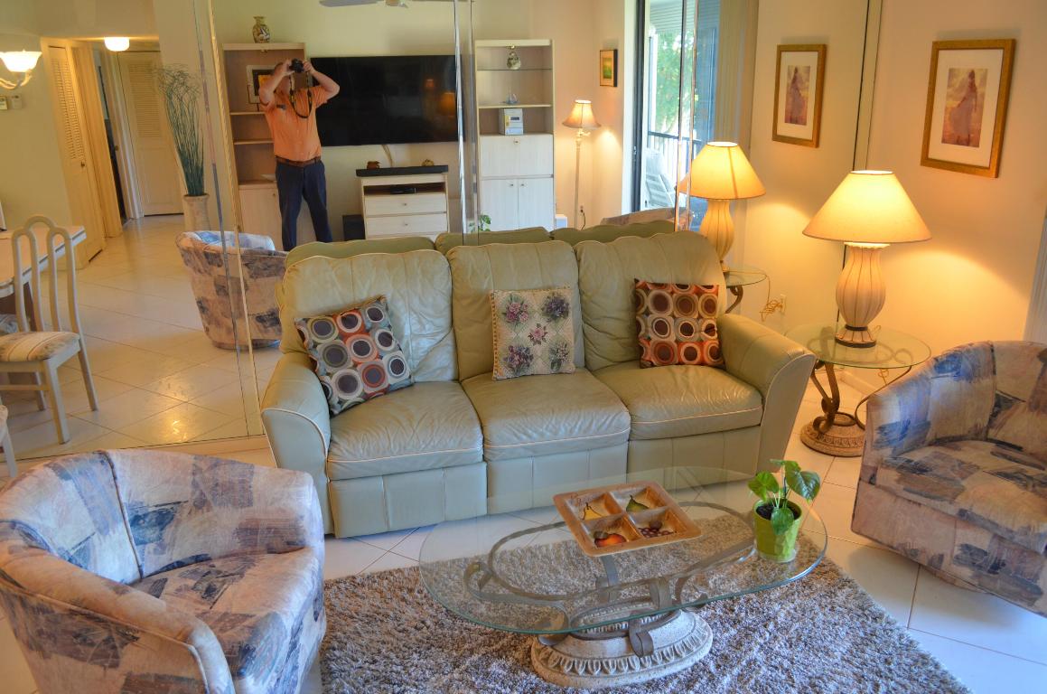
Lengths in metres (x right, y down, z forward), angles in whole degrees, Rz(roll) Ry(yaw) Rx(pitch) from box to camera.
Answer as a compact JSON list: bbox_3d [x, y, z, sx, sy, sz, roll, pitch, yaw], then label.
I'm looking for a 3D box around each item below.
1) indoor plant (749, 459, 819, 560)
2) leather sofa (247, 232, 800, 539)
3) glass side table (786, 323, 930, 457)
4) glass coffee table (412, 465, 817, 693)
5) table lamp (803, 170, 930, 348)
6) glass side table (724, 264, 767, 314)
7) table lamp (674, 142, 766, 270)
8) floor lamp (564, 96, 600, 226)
[{"bbox_3d":[0.667,0.410,2.032,0.215,0.265,0.200,-6,20,-14],"label":"indoor plant"},{"bbox_3d":[0.059,0.058,3.273,2.180,0.910,0.830,-6,20,-14],"label":"leather sofa"},{"bbox_3d":[1.445,0.197,3.486,0.620,0.475,0.620,-6,20,-14],"label":"glass side table"},{"bbox_3d":[0.290,0.694,2.211,1.160,0.385,0.690,-7,20,-16],"label":"glass coffee table"},{"bbox_3d":[1.440,-0.373,3.324,0.525,0.745,0.525,-6,20,-14],"label":"table lamp"},{"bbox_3d":[1.101,-0.232,4.723,0.620,0.475,0.620,-6,20,-14],"label":"glass side table"},{"bbox_3d":[1.111,-0.785,4.496,0.525,0.745,0.525,-6,20,-14],"label":"table lamp"},{"bbox_3d":[0.528,-1.592,7.285,0.375,1.380,0.375,-1,19,0],"label":"floor lamp"}]

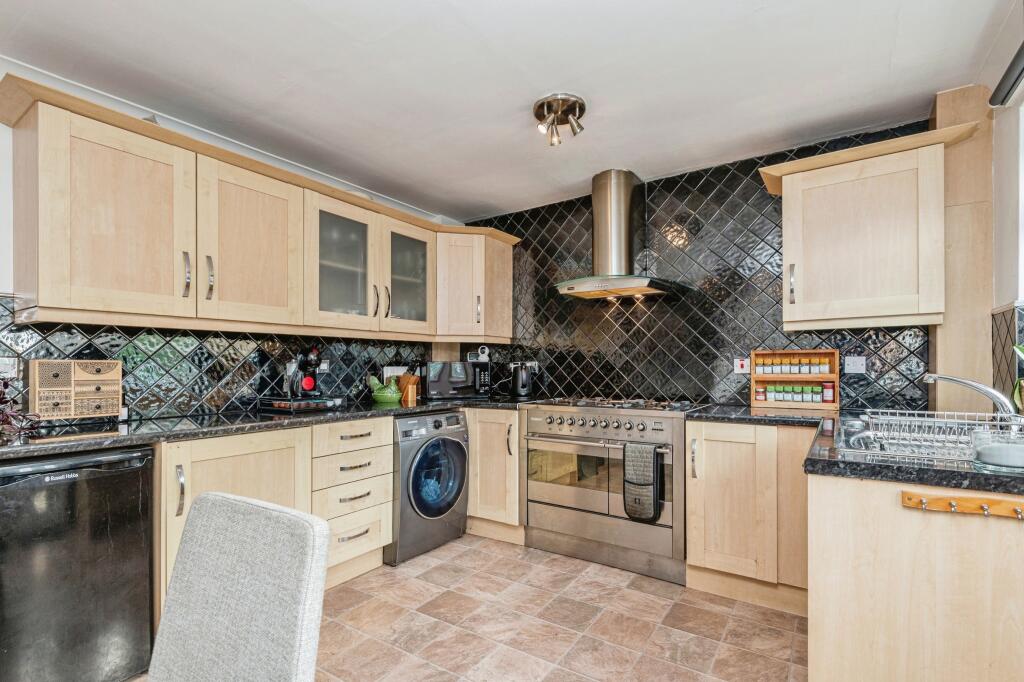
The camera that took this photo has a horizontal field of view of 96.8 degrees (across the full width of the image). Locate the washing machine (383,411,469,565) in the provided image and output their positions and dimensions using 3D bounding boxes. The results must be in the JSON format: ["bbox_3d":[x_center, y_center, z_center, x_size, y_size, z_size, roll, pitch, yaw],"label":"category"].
[{"bbox_3d":[-0.690,0.889,3.019,0.570,0.845,0.595,-2,-3,35],"label":"washing machine"}]

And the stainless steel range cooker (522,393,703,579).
[{"bbox_3d":[0.647,0.850,2.876,1.000,0.915,0.610,-2,-3,34],"label":"stainless steel range cooker"}]

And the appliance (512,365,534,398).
[{"bbox_3d":[0.075,0.292,3.256,0.150,0.240,0.200,0,-3,-9],"label":"appliance"}]

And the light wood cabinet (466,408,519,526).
[{"bbox_3d":[-0.034,0.859,3.293,0.435,0.730,0.580,-2,-3,34],"label":"light wood cabinet"}]

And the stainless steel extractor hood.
[{"bbox_3d":[0.673,-0.679,2.987,0.870,0.820,0.490,-2,-3,34],"label":"stainless steel extractor hood"}]

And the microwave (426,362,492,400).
[{"bbox_3d":[-0.414,0.289,3.418,0.455,0.260,0.350,0,-3,-9],"label":"microwave"}]

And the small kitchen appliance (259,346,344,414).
[{"bbox_3d":[-1.167,0.191,2.577,0.300,0.380,0.330,-2,-3,35],"label":"small kitchen appliance"}]

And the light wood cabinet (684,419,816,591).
[{"bbox_3d":[1.279,0.792,2.452,0.565,0.735,0.570,-2,-3,34],"label":"light wood cabinet"}]

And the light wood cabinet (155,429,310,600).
[{"bbox_3d":[-1.349,0.767,2.100,0.570,0.725,0.605,-2,-3,35],"label":"light wood cabinet"}]

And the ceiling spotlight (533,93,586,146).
[{"bbox_3d":[0.231,-1.049,2.211,0.250,0.170,0.250,0,-2,0],"label":"ceiling spotlight"}]

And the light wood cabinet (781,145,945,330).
[{"bbox_3d":[1.677,-0.431,2.220,0.590,0.750,0.380,-2,-3,34],"label":"light wood cabinet"}]

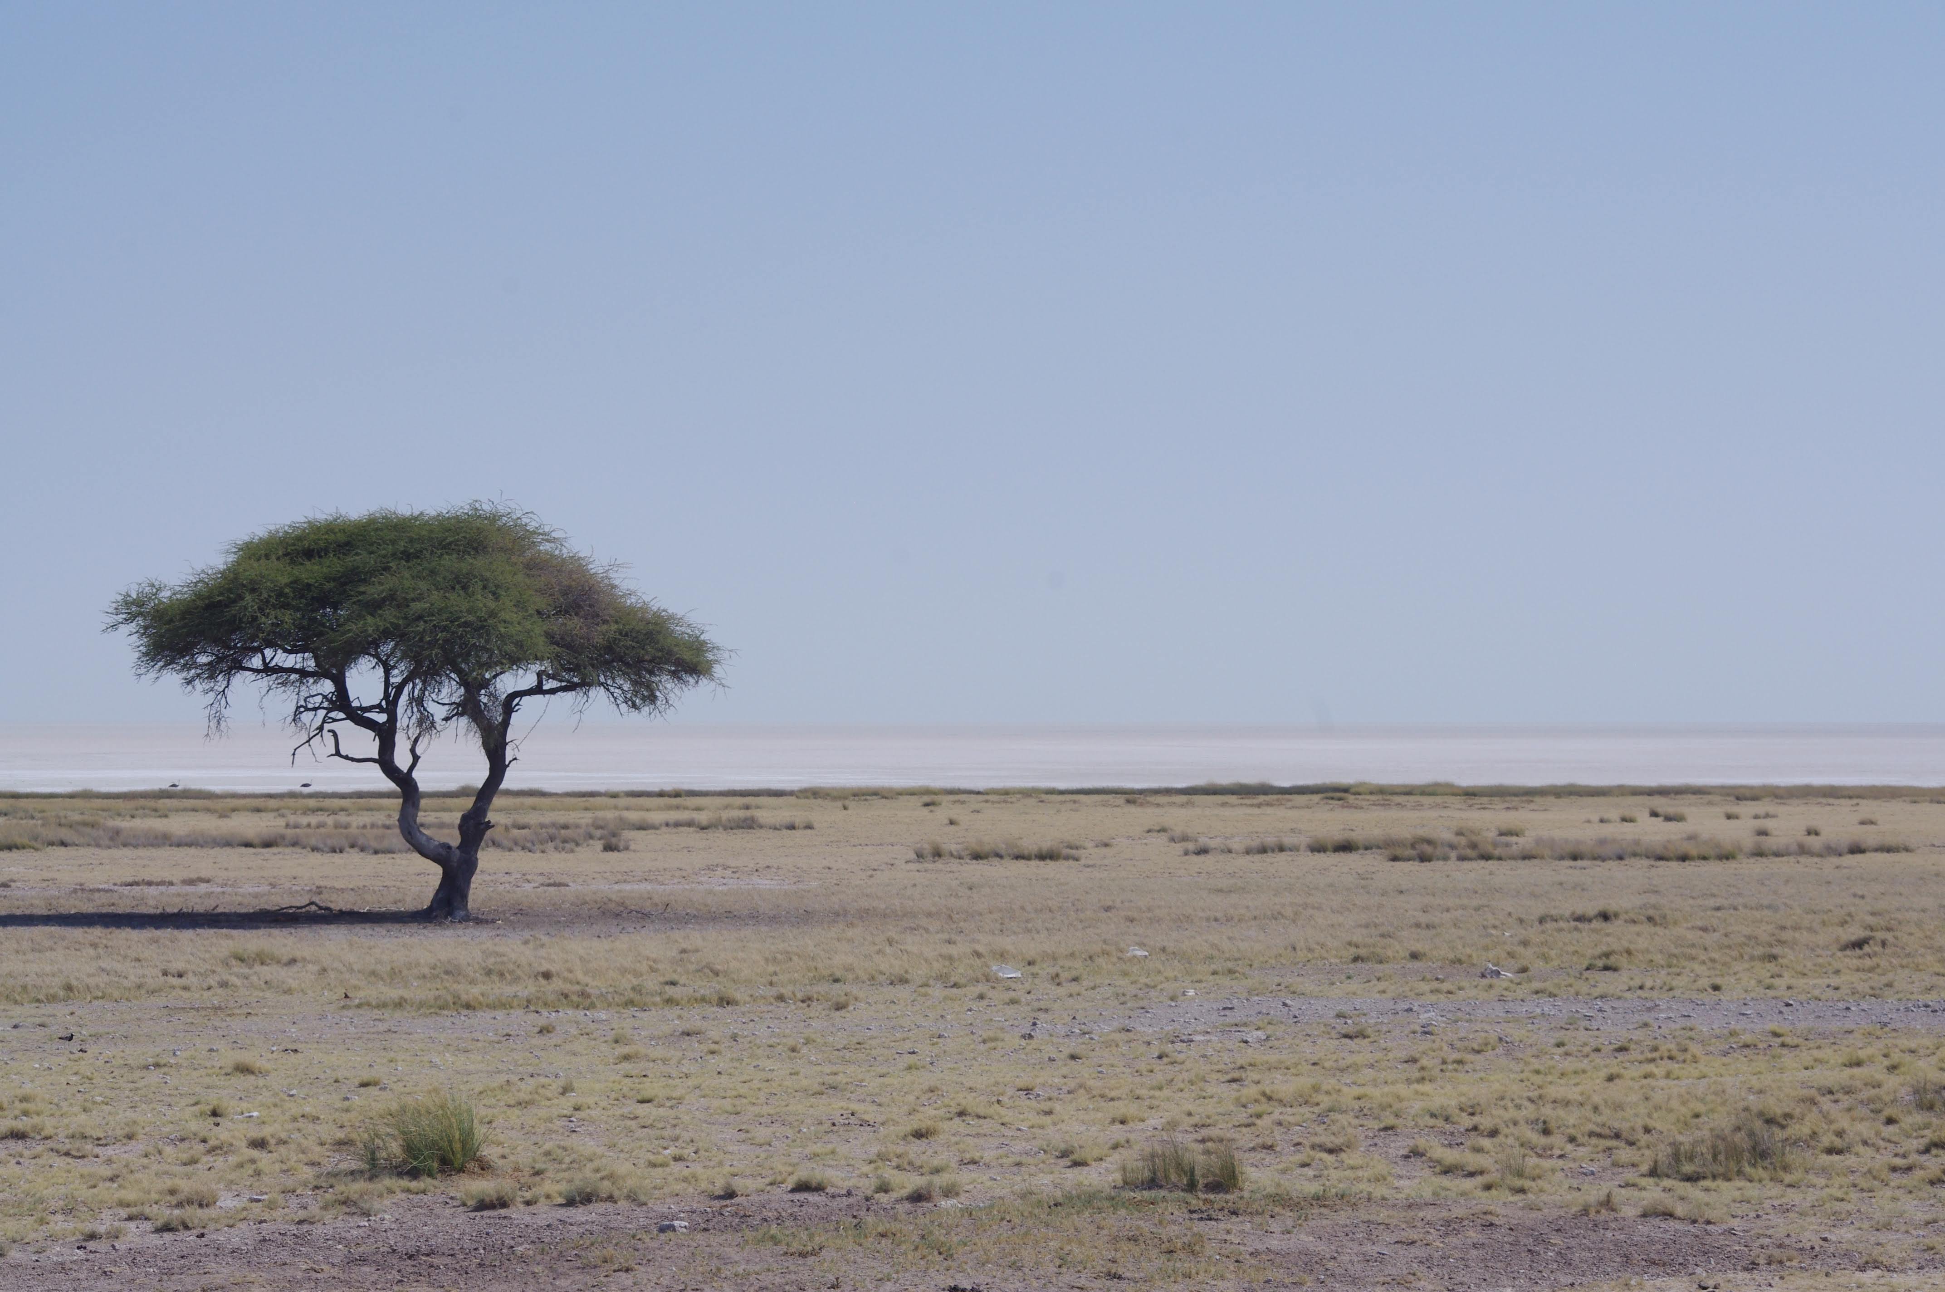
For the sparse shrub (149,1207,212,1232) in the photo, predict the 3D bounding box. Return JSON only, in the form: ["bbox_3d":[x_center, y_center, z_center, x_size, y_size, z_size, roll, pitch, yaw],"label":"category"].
[{"bbox_3d":[-3.871,2.807,27.727,0.312,0.102,0.281,0,-1,0],"label":"sparse shrub"}]

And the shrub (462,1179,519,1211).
[{"bbox_3d":[-2.478,2.810,29.059,0.288,0.140,0.260,0,-1,0],"label":"shrub"}]

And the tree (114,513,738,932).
[{"bbox_3d":[-7.382,0.875,75.000,8.106,5.491,7.400,0,-1,0],"label":"tree"}]

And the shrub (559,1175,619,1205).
[{"bbox_3d":[-1.983,2.813,29.341,0.307,0.141,0.276,0,-1,0],"label":"shrub"}]

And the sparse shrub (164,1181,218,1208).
[{"bbox_3d":[-4.023,2.822,29.152,0.281,0.118,0.253,0,-1,0],"label":"sparse shrub"}]

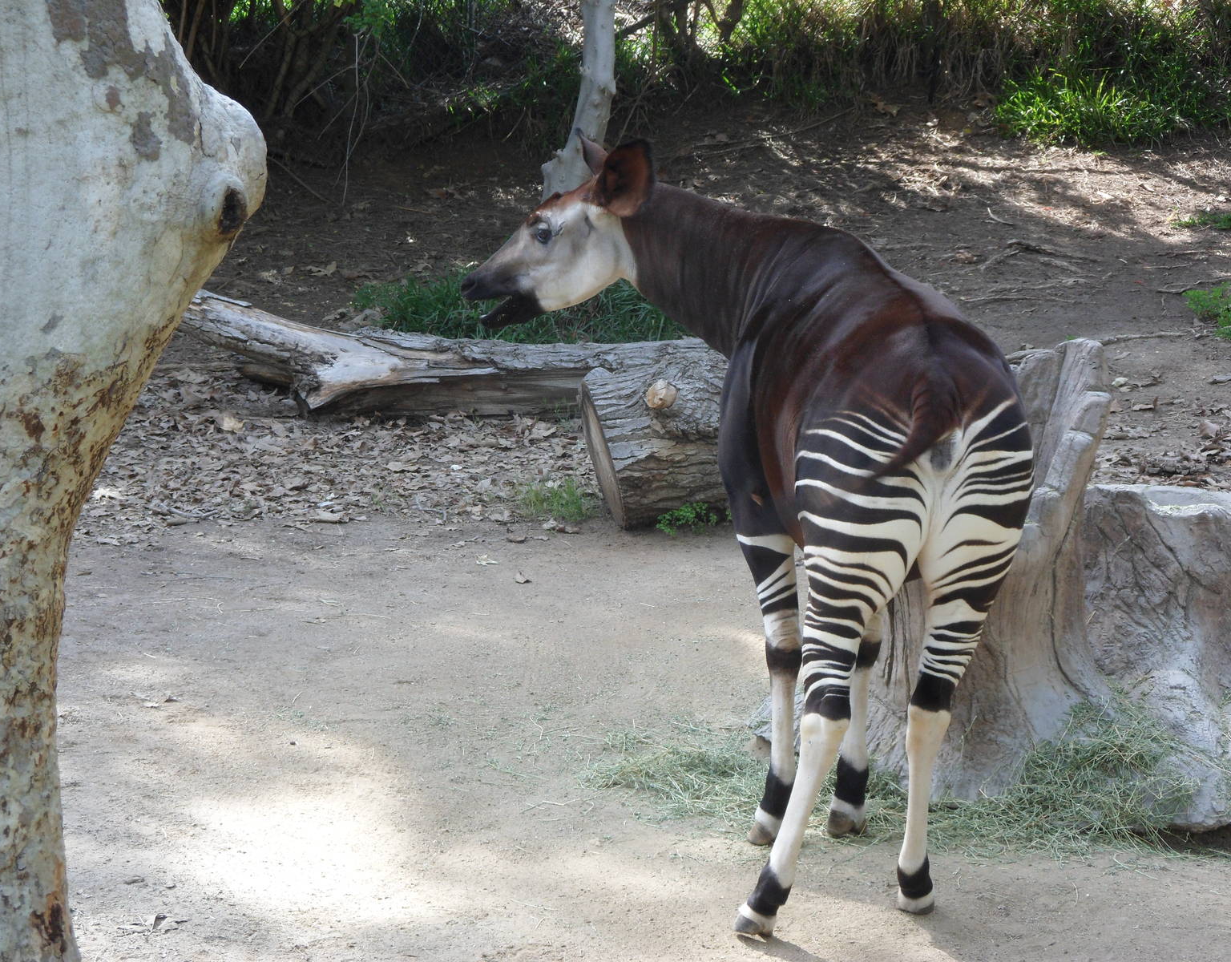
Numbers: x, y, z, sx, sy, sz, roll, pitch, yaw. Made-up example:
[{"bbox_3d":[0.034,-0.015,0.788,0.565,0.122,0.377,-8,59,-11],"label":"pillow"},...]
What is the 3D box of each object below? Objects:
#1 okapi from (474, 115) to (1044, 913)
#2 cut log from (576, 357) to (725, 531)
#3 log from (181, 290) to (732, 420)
[{"bbox_3d":[0.326,0.076,9.770,1.038,1.830,1.722,-2,6,-16],"label":"okapi"},{"bbox_3d":[0.348,-0.167,16.400,0.950,0.660,0.660,-1,6,-9],"label":"cut log"},{"bbox_3d":[-0.822,-0.601,18.600,2.850,0.500,0.550,0,6,4],"label":"log"}]

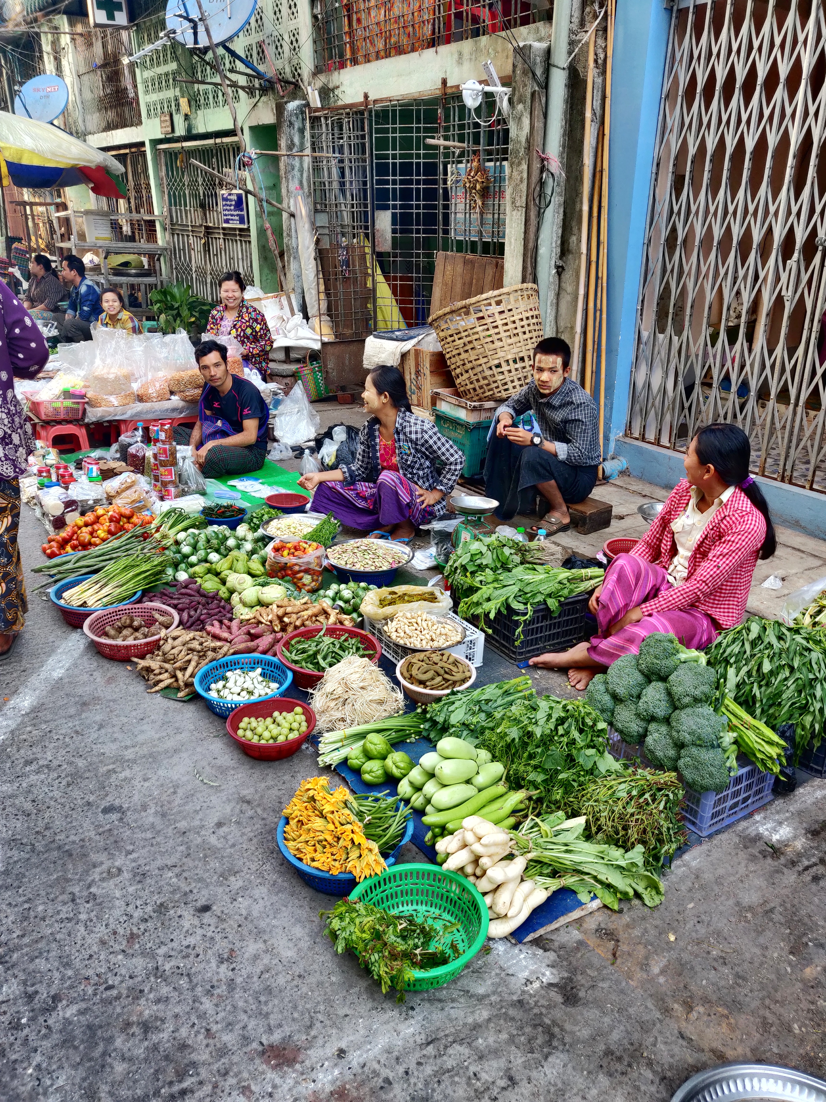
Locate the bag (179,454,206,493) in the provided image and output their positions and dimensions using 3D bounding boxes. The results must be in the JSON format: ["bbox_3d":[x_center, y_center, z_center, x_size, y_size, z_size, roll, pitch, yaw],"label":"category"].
[{"bbox_3d":[-1.227,-0.447,4.360,0.155,0.195,0.130,-7,26,-14],"label":"bag"}]

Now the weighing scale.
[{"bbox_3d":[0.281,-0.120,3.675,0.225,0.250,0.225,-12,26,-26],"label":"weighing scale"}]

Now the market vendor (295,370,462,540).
[{"bbox_3d":[-0.137,-0.500,3.965,0.680,0.820,0.600,11,25,25],"label":"market vendor"}]

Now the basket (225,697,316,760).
[{"bbox_3d":[-0.426,0.557,2.414,0.260,0.090,0.260,0,23,0],"label":"basket"}]

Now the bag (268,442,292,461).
[{"bbox_3d":[-0.884,-0.681,5.294,0.150,0.110,0.130,4,23,10],"label":"bag"}]

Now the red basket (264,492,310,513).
[{"bbox_3d":[-0.673,-0.251,4.228,0.235,0.065,0.235,0,23,0],"label":"red basket"}]

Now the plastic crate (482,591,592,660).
[{"bbox_3d":[0.399,0.193,3.077,0.335,0.228,0.430,-14,28,-28],"label":"plastic crate"}]

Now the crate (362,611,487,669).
[{"bbox_3d":[0.043,0.313,2.941,0.318,0.130,0.315,-10,26,-20],"label":"crate"}]

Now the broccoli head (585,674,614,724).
[{"bbox_3d":[0.537,0.417,2.233,0.130,0.140,0.130,-17,29,-33],"label":"broccoli head"}]

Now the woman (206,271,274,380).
[{"bbox_3d":[-1.149,-1.359,5.369,0.480,0.965,0.520,2,26,6],"label":"woman"}]

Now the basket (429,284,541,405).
[{"bbox_3d":[0.452,-1.166,4.520,0.640,0.520,0.640,-19,4,8],"label":"basket"}]

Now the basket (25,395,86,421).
[{"bbox_3d":[-2.411,-0.995,5.402,0.330,0.125,0.300,-14,28,-27],"label":"basket"}]

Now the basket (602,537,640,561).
[{"bbox_3d":[0.869,0.026,3.258,0.190,0.100,0.190,0,26,0],"label":"basket"}]

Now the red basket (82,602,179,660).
[{"bbox_3d":[-1.023,0.301,2.913,0.333,0.095,0.333,0,23,0],"label":"red basket"}]

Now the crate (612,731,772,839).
[{"bbox_3d":[0.762,0.573,2.249,0.275,0.155,0.380,-17,30,-31],"label":"crate"}]

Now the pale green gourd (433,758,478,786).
[{"bbox_3d":[0.113,0.574,2.060,0.122,0.074,0.074,-11,25,-24],"label":"pale green gourd"}]

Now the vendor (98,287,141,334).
[{"bbox_3d":[-2.473,-1.865,6.862,0.500,0.820,0.580,2,25,6],"label":"vendor"}]

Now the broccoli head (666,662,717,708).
[{"bbox_3d":[0.787,0.375,2.253,0.140,0.130,0.140,7,24,16],"label":"broccoli head"}]

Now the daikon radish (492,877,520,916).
[{"bbox_3d":[0.215,0.775,1.803,0.054,0.060,0.160,12,26,26],"label":"daikon radish"}]

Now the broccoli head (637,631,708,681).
[{"bbox_3d":[0.755,0.304,2.329,0.185,0.145,0.145,-1,23,-23],"label":"broccoli head"}]

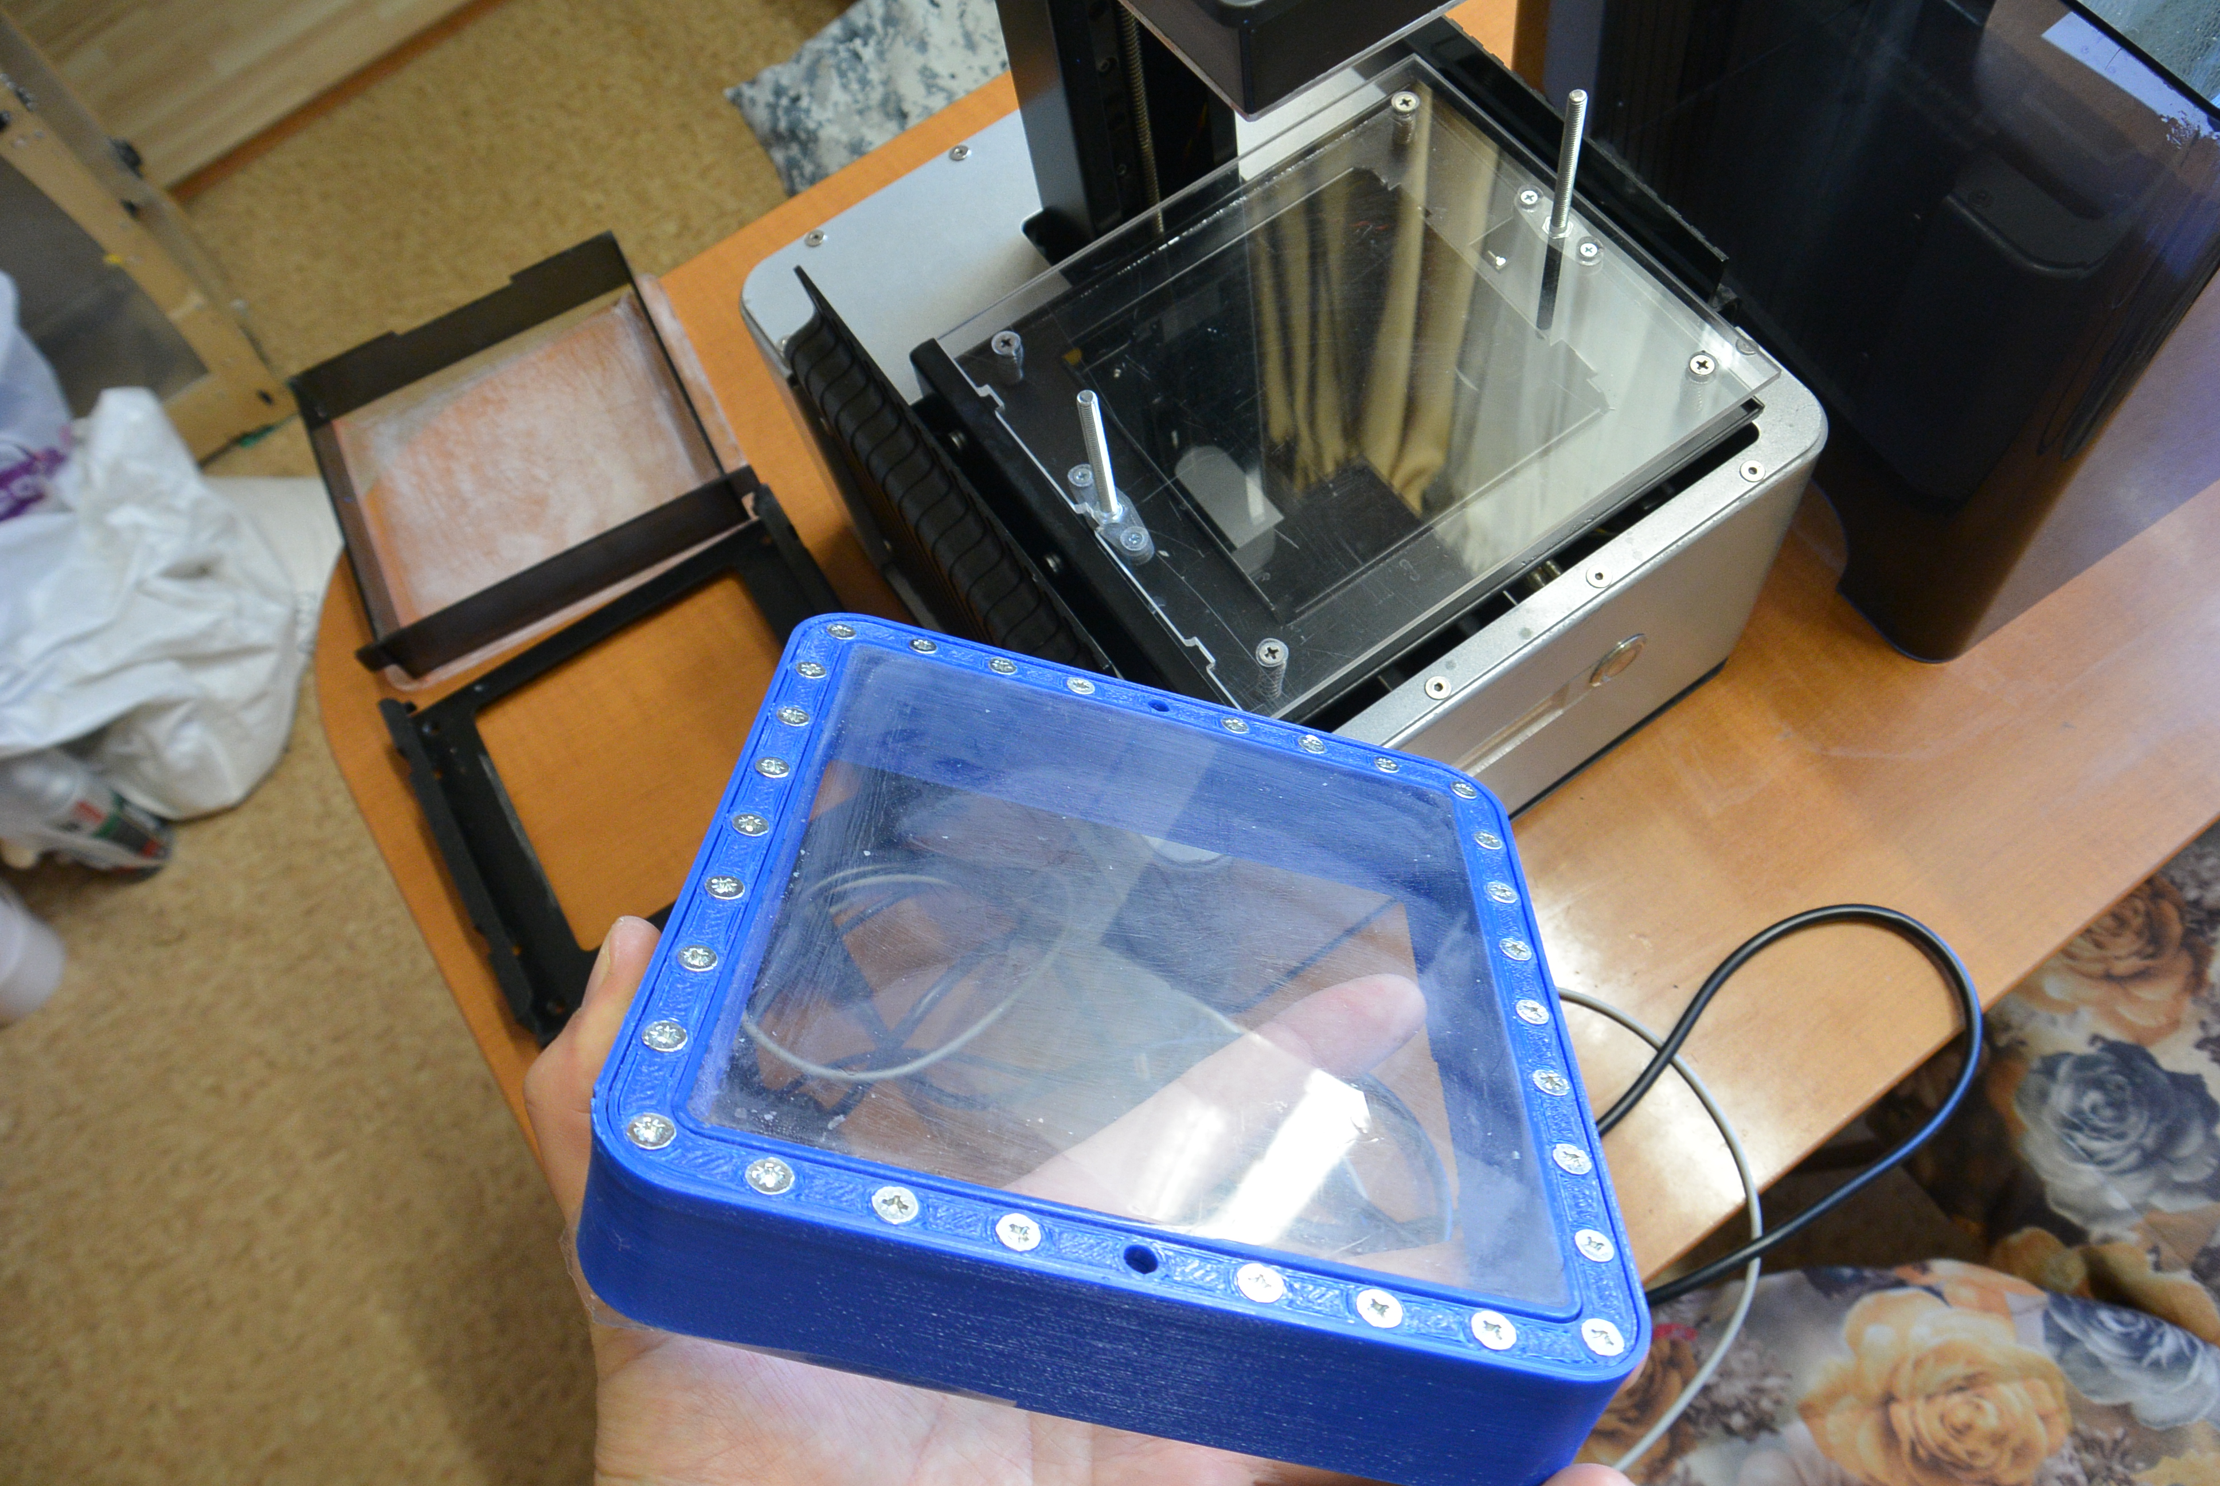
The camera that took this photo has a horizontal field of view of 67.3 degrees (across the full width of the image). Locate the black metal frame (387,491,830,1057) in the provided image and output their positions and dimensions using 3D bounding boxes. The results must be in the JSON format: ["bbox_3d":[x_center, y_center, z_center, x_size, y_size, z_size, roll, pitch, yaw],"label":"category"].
[{"bbox_3d":[-0.190,0.005,0.711,0.194,0.017,0.185,-31,65,-8],"label":"black metal frame"}]

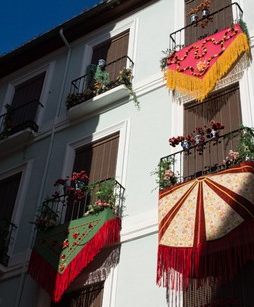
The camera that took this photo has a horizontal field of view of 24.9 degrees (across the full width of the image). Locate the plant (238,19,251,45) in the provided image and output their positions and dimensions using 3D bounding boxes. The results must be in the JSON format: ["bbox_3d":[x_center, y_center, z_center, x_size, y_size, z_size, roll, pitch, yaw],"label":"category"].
[{"bbox_3d":[2.406,-2.541,11.728,0.241,0.618,0.241,-21,-47,27],"label":"plant"}]

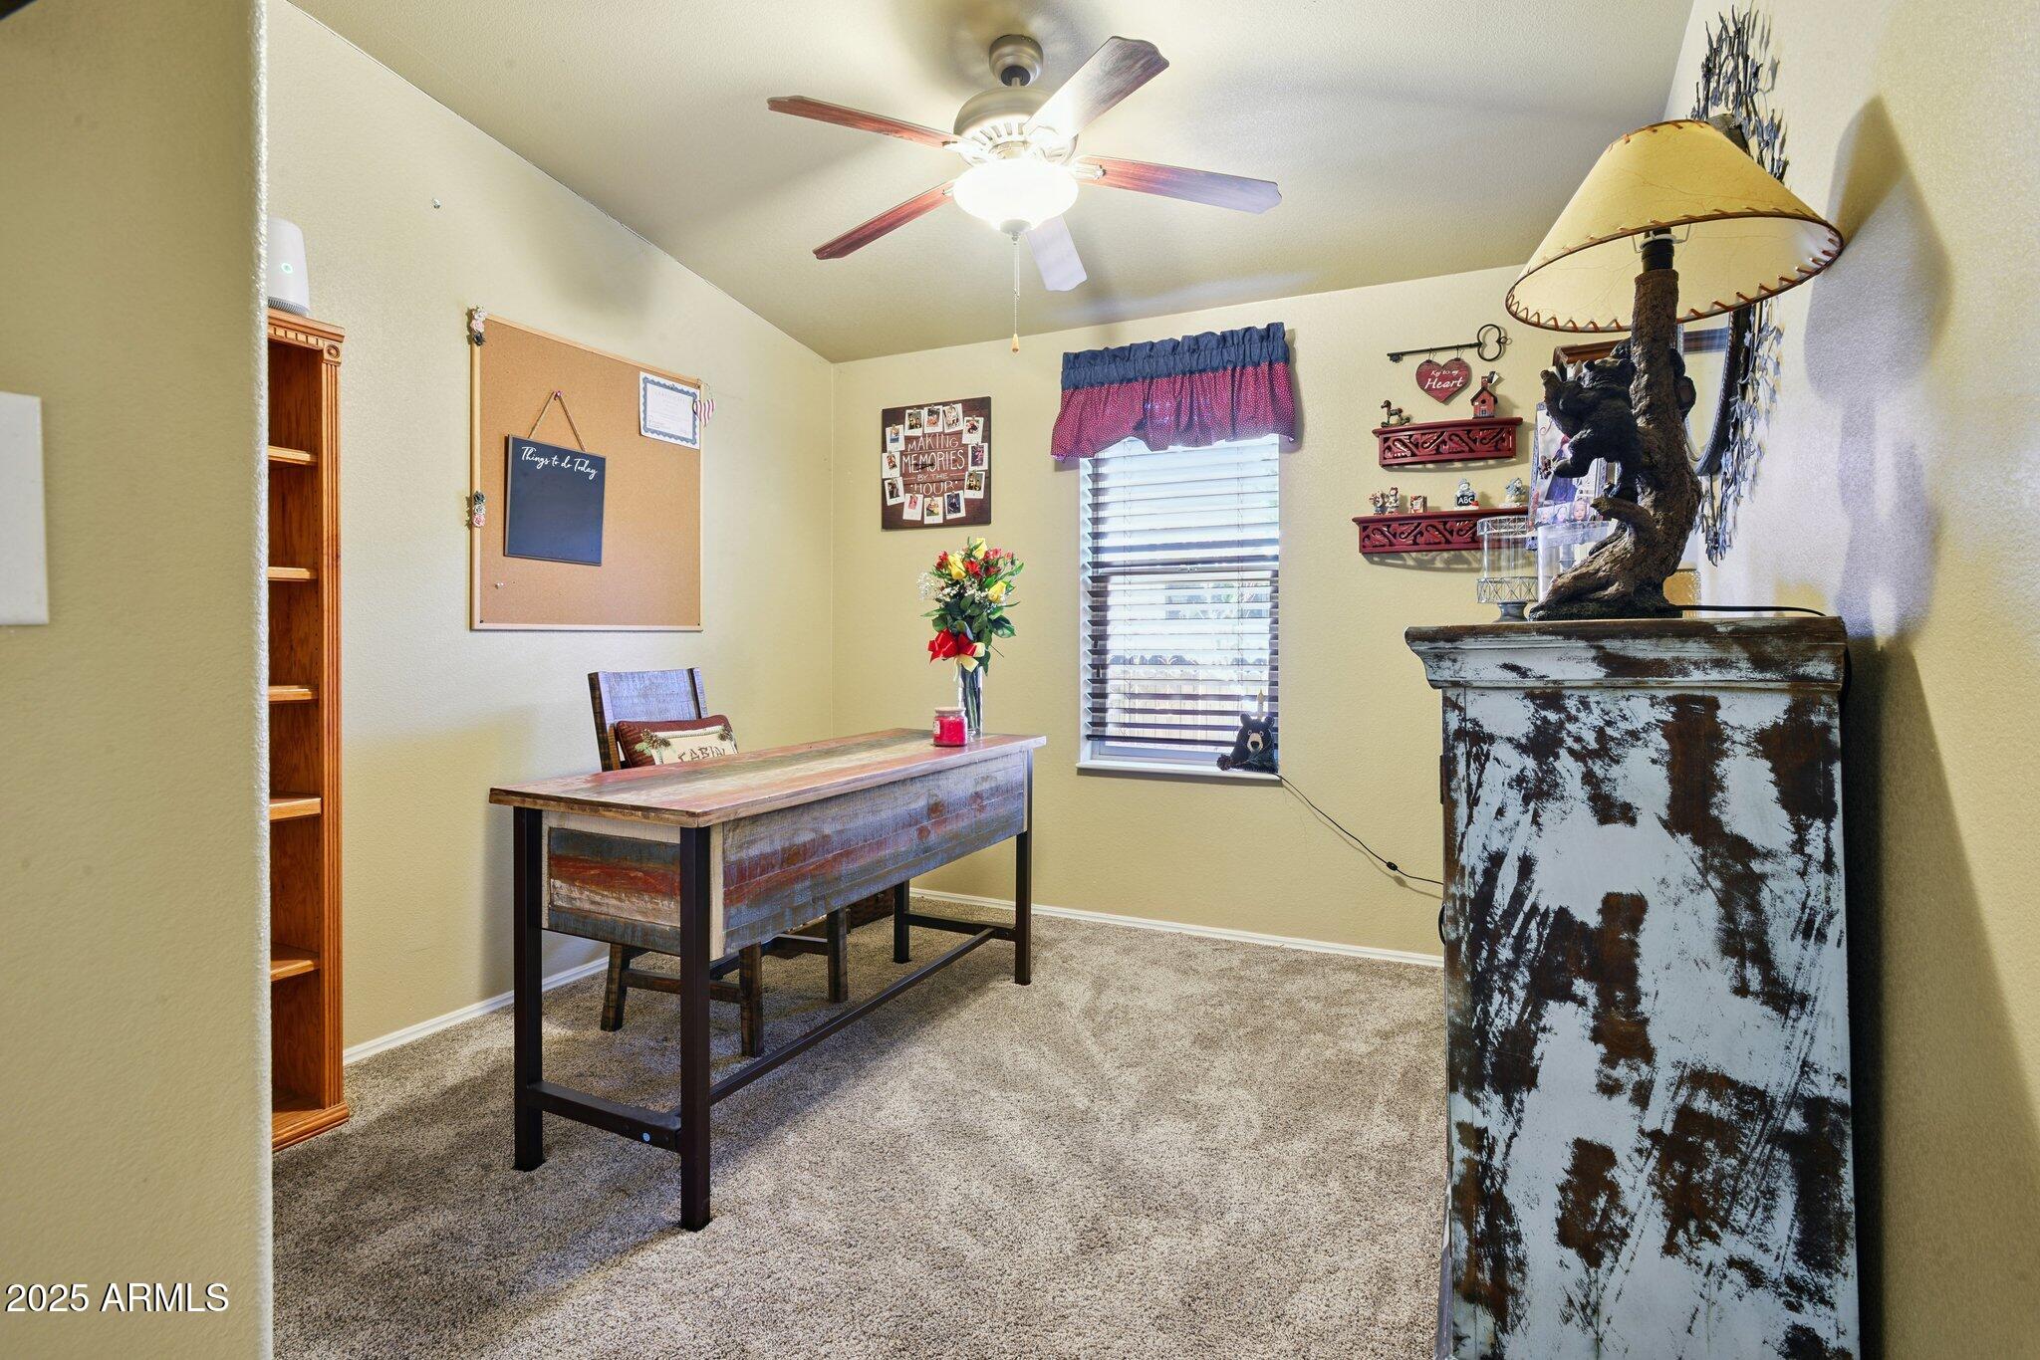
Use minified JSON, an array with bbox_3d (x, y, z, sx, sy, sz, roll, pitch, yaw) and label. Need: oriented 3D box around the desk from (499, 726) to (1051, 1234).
[{"bbox_3d":[-0.496,0.592,2.652,0.549,0.783,1.530,1,3,25],"label":"desk"}]

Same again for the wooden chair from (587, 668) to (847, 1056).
[{"bbox_3d":[-0.844,0.472,2.935,0.565,0.995,0.455,1,3,22],"label":"wooden chair"}]

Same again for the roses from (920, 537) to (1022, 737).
[{"bbox_3d":[-0.145,-0.125,3.083,0.305,0.610,0.280,0,3,0],"label":"roses"}]

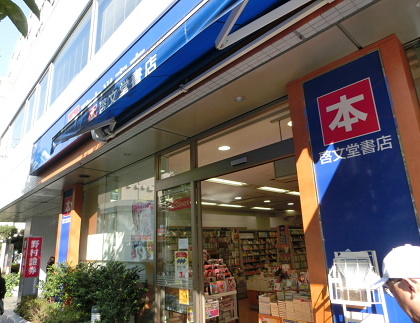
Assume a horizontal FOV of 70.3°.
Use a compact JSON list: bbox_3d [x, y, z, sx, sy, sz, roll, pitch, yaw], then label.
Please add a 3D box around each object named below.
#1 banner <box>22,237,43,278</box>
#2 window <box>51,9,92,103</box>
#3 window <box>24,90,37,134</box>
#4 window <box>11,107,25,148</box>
[{"bbox_3d":[-7.650,4.170,12.995,0.534,1.658,0.080,12,-21,-41],"label":"banner"},{"bbox_3d":[-3.281,-2.266,6.905,0.120,1.407,2.465,12,-21,-41],"label":"window"},{"bbox_3d":[-5.567,-1.497,9.272,0.120,1.305,0.812,12,-21,-41],"label":"window"},{"bbox_3d":[-6.760,-1.129,10.515,0.120,1.261,1.580,12,-21,-41],"label":"window"}]

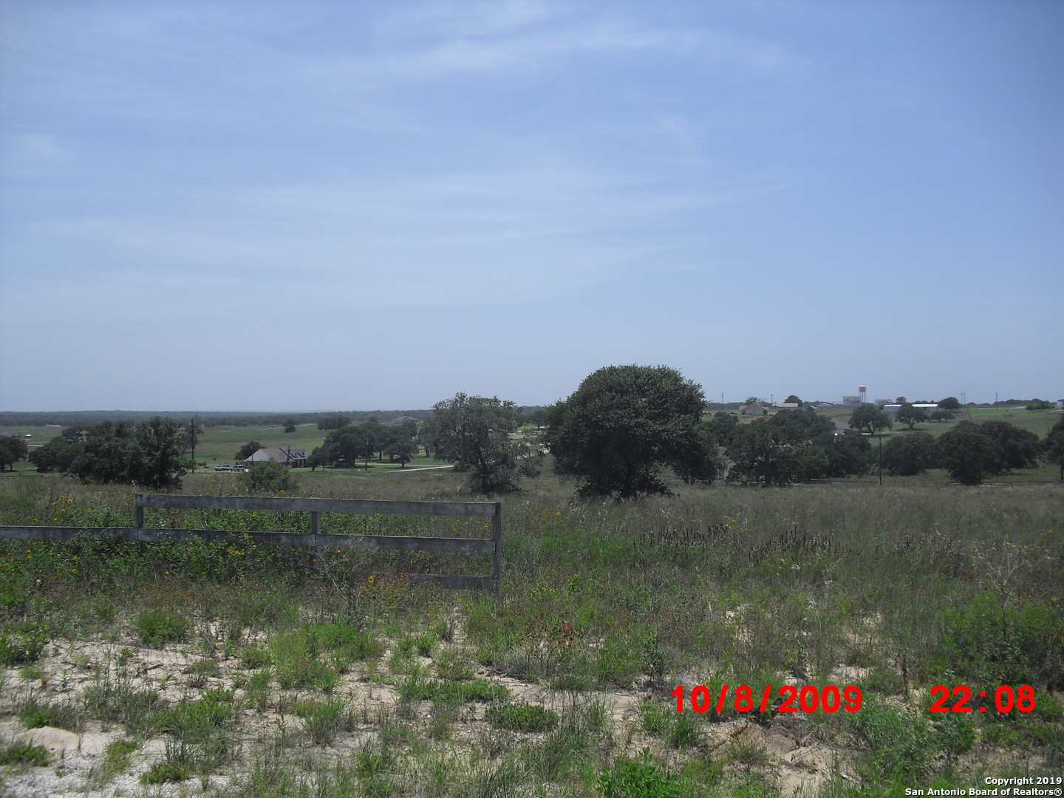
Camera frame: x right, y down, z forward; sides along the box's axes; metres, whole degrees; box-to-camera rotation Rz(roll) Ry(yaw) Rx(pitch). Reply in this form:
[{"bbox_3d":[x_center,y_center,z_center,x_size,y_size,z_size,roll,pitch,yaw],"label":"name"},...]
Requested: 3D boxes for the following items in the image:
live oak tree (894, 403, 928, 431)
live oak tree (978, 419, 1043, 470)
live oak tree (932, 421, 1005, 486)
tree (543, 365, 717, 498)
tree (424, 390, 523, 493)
[{"bbox_3d":[113.160,5.080,330.000,9.920,8.430,9.920,0,0,0],"label":"live oak tree"},{"bbox_3d":[86.010,8.410,200.000,12.020,9.160,11.420,0,0,0],"label":"live oak tree"},{"bbox_3d":[67.040,8.360,170.000,11.110,9.960,10.550,0,0,0],"label":"live oak tree"},{"bbox_3d":[4.790,1.620,54.000,8.480,6.530,8.050,0,0,0],"label":"tree"},{"bbox_3d":[-3.180,2.350,58.000,5.180,5.360,4.930,0,0,0],"label":"tree"}]

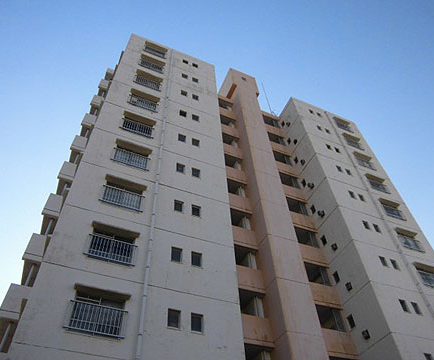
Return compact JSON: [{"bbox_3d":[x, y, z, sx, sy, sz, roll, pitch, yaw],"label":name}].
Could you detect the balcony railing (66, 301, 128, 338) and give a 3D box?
[{"bbox_3d":[-3.682,4.307,11.127,1.825,0.857,0.170,17,-52,-17],"label":"balcony railing"}]

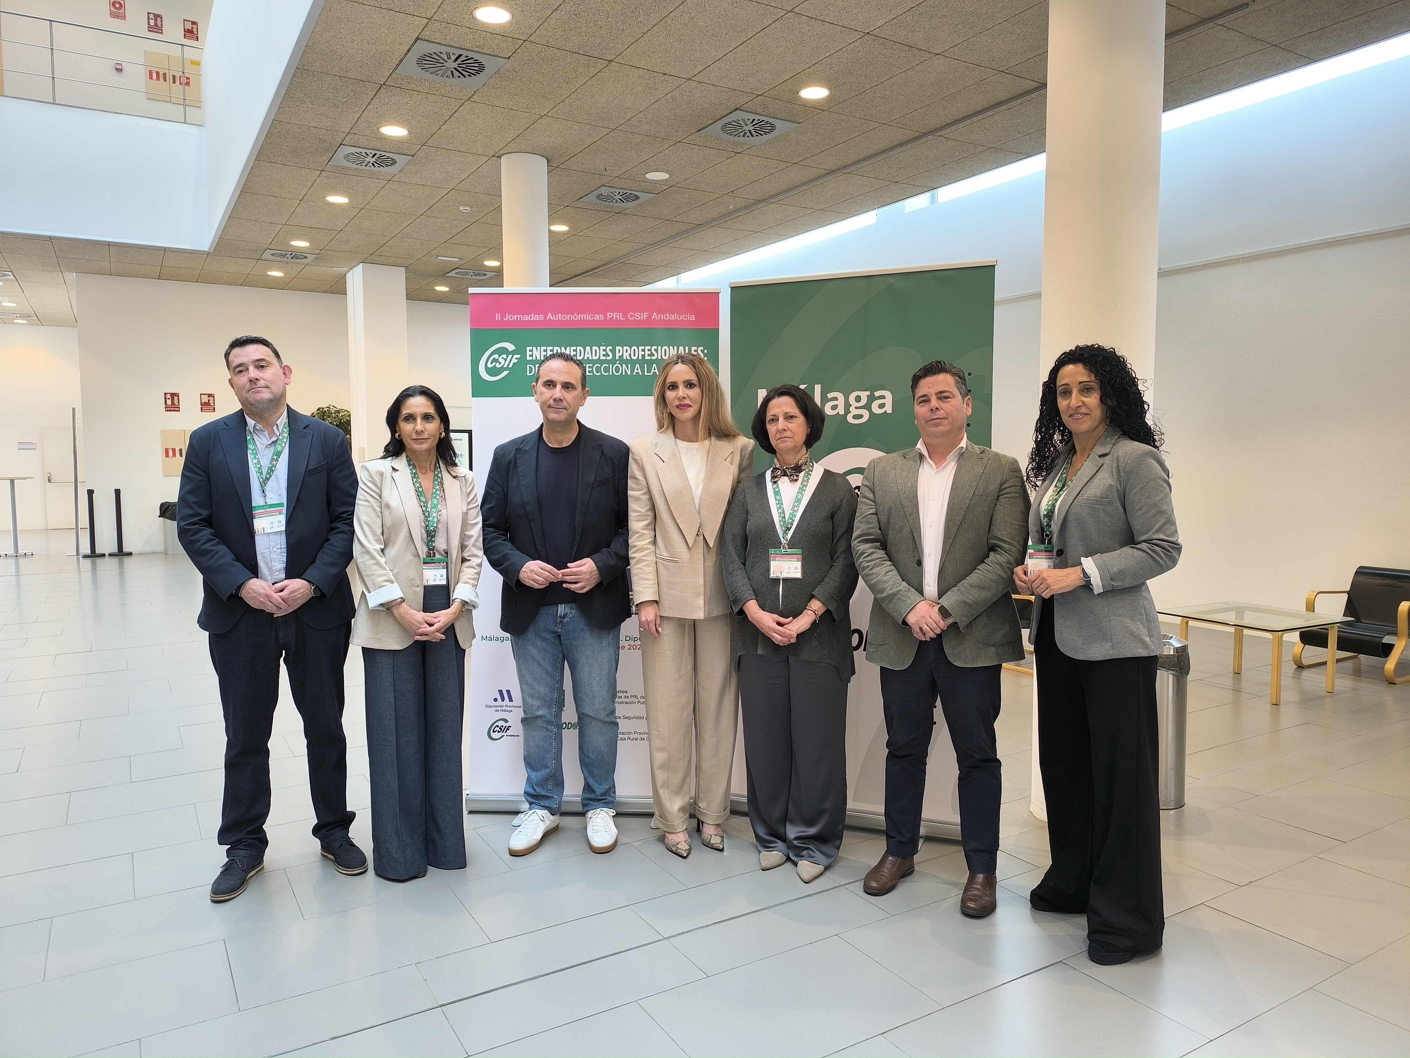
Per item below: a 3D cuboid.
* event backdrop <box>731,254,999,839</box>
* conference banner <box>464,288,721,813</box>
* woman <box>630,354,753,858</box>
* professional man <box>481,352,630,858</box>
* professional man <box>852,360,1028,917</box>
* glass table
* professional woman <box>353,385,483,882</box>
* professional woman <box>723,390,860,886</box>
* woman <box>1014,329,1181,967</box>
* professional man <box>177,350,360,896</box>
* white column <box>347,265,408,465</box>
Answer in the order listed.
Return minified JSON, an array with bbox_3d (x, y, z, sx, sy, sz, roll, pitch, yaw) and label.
[{"bbox_3d":[0.582,0.095,3.563,1.002,2.106,0.240,1,4,17],"label":"event backdrop"},{"bbox_3d":[-0.435,0.102,3.701,0.996,2.070,0.240,0,4,2],"label":"conference banner"},{"bbox_3d":[-0.050,0.262,3.425,0.470,1.790,0.320,0,4,-8],"label":"woman"},{"bbox_3d":[-0.539,0.261,3.419,0.540,1.794,0.370,0,4,-4],"label":"professional man"},{"bbox_3d":[0.776,0.325,3.035,0.560,1.729,0.380,2,4,22],"label":"professional man"},{"bbox_3d":[3.414,0.769,5.843,0.833,0.444,0.819,-2,5,-31],"label":"glass table"},{"bbox_3d":[-0.987,0.342,3.216,0.450,1.657,0.310,-2,4,-25],"label":"professional woman"},{"bbox_3d":[0.299,0.338,3.247,0.490,1.665,0.330,1,4,10],"label":"professional woman"},{"bbox_3d":[1.158,0.340,2.759,0.380,1.741,0.470,-3,5,-36],"label":"woman"},{"bbox_3d":[-1.406,0.276,3.088,0.580,1.804,0.380,-1,4,-19],"label":"professional man"},{"bbox_3d":[-4.673,-1.611,13.481,0.572,4.115,0.837,-2,5,-32],"label":"white column"}]

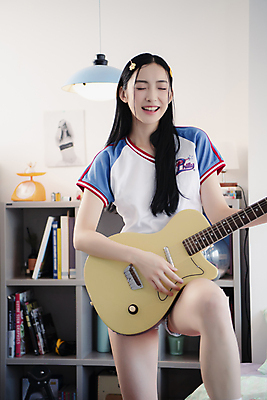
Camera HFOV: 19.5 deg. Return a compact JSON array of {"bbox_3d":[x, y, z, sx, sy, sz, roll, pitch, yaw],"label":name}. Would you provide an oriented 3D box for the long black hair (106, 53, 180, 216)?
[{"bbox_3d":[0.032,-0.210,2.500,0.235,0.525,0.250,-1,0,-7],"label":"long black hair"}]

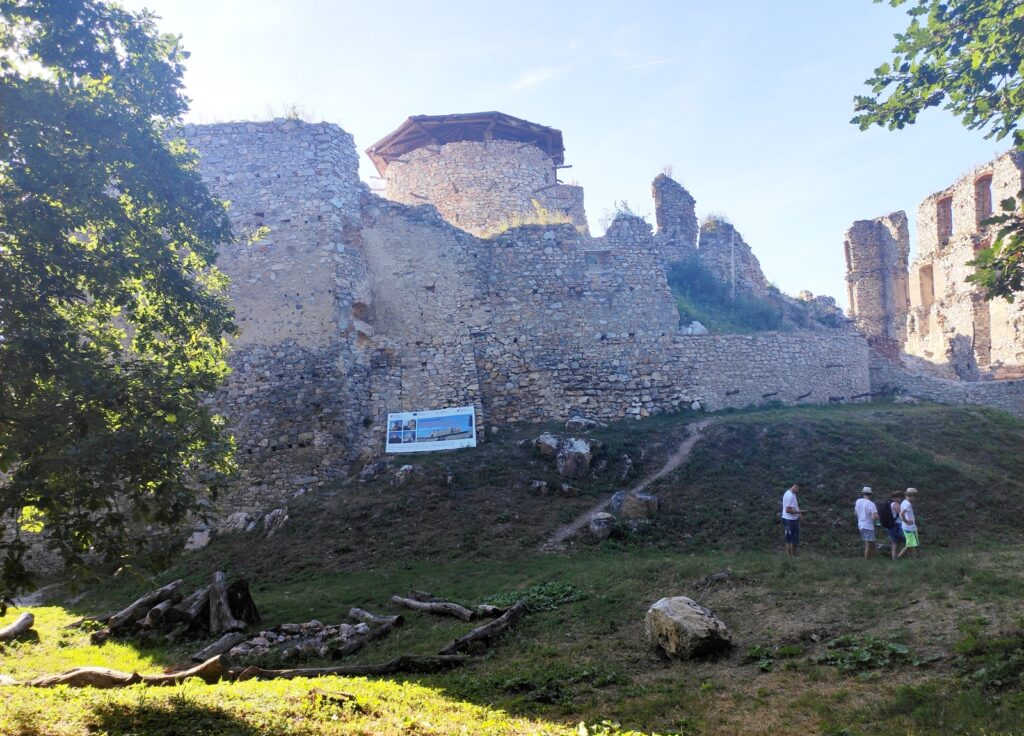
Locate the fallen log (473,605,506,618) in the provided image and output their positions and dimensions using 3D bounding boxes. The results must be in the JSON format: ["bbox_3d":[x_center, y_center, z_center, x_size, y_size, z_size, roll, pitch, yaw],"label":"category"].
[{"bbox_3d":[-0.308,3.546,10.769,0.480,0.170,0.170,-7,-10,40],"label":"fallen log"}]

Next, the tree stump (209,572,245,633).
[{"bbox_3d":[-3.629,2.981,9.400,0.410,0.720,0.340,0,-7,0],"label":"tree stump"}]

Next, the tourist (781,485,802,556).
[{"bbox_3d":[6.576,3.576,17.400,0.450,1.750,0.480,1,-7,-6],"label":"tourist"}]

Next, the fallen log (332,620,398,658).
[{"bbox_3d":[-1.813,3.364,9.242,0.180,0.160,1.361,-2,-7,18],"label":"fallen log"}]

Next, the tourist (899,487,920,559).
[{"bbox_3d":[9.353,3.647,17.400,0.420,1.700,0.460,1,-7,-7],"label":"tourist"}]

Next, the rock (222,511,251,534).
[{"bbox_3d":[-6.371,3.596,17.100,0.640,0.500,0.520,0,-7,0],"label":"rock"}]

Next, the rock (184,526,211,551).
[{"bbox_3d":[-7.060,3.827,16.600,0.540,0.500,0.460,0,-7,0],"label":"rock"}]

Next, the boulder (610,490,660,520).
[{"bbox_3d":[3.220,3.644,19.600,1.250,0.770,1.000,0,-7,0],"label":"boulder"}]

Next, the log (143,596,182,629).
[{"bbox_3d":[-4.551,3.198,9.725,0.200,0.200,0.890,1,-8,-9],"label":"log"}]

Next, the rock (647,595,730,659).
[{"bbox_3d":[1.957,2.889,8.200,0.830,0.540,0.640,4,-8,-27],"label":"rock"}]

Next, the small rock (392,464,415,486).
[{"bbox_3d":[-2.788,2.762,19.000,0.550,0.500,0.480,0,-7,0],"label":"small rock"}]

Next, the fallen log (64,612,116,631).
[{"bbox_3d":[-5.808,3.509,10.240,0.150,0.140,0.720,-6,-6,39],"label":"fallen log"}]

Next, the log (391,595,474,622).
[{"bbox_3d":[-1.189,3.402,10.550,0.280,0.220,1.840,7,-10,-42],"label":"log"}]

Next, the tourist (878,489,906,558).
[{"bbox_3d":[9.032,3.748,17.600,0.540,1.670,0.500,2,-8,-12],"label":"tourist"}]

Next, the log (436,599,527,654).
[{"bbox_3d":[-0.314,3.424,9.863,0.230,0.210,2.250,-3,-6,24],"label":"log"}]

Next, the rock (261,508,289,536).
[{"bbox_3d":[-5.877,3.823,18.300,0.700,0.660,0.600,0,-7,0],"label":"rock"}]

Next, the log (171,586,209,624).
[{"bbox_3d":[-4.444,3.282,10.300,0.180,0.170,0.720,-2,14,13],"label":"log"}]

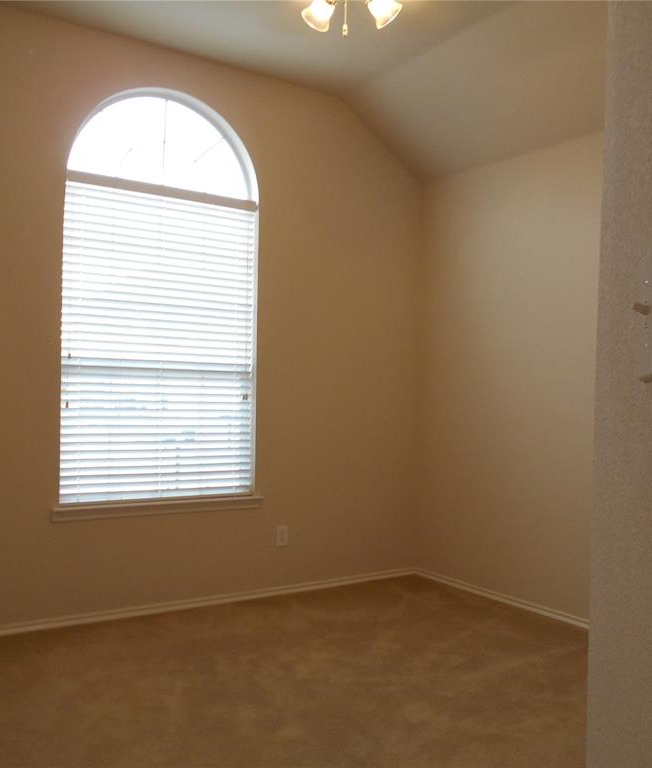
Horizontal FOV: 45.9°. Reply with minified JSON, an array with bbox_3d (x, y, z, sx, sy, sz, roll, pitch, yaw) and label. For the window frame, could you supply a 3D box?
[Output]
[{"bbox_3d":[-0.808,-0.407,3.899,1.100,2.125,0.135,2,-1,-34],"label":"window frame"}]

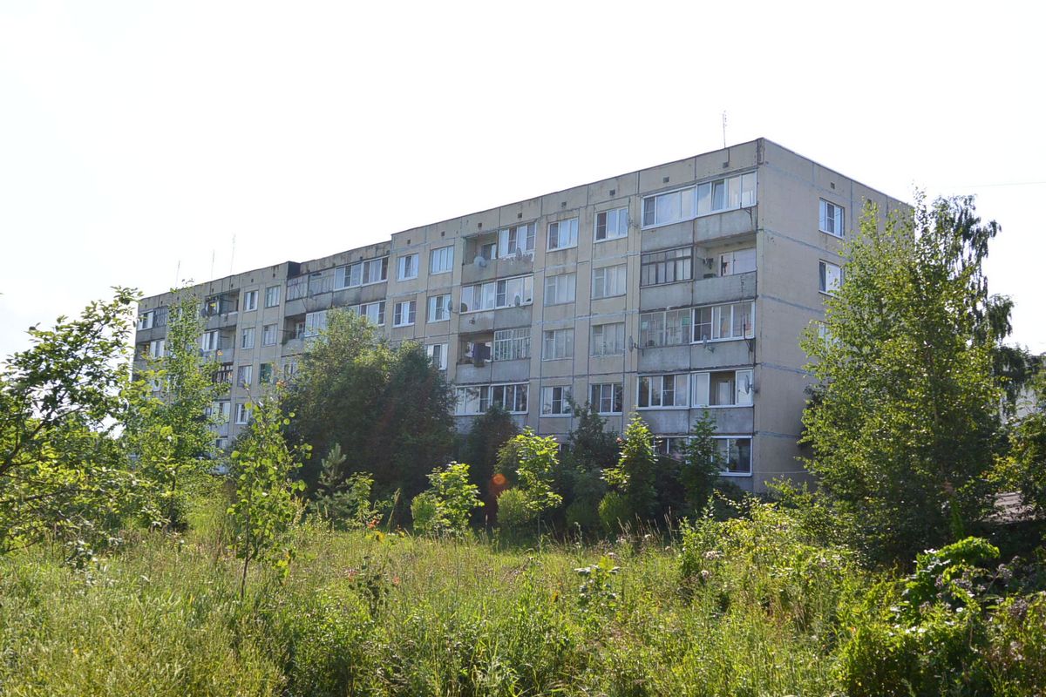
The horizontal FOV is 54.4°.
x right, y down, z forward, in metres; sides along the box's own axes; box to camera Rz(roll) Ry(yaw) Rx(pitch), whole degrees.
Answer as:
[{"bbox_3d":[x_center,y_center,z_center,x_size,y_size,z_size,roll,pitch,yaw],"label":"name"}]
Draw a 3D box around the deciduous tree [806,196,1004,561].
[{"bbox_3d":[9.336,0.668,24.887,5.159,9.100,4.901,0,-8,21],"label":"deciduous tree"}]

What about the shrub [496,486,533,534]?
[{"bbox_3d":[-0.278,4.402,27.409,0.990,1.345,0.941,3,-8,0],"label":"shrub"}]

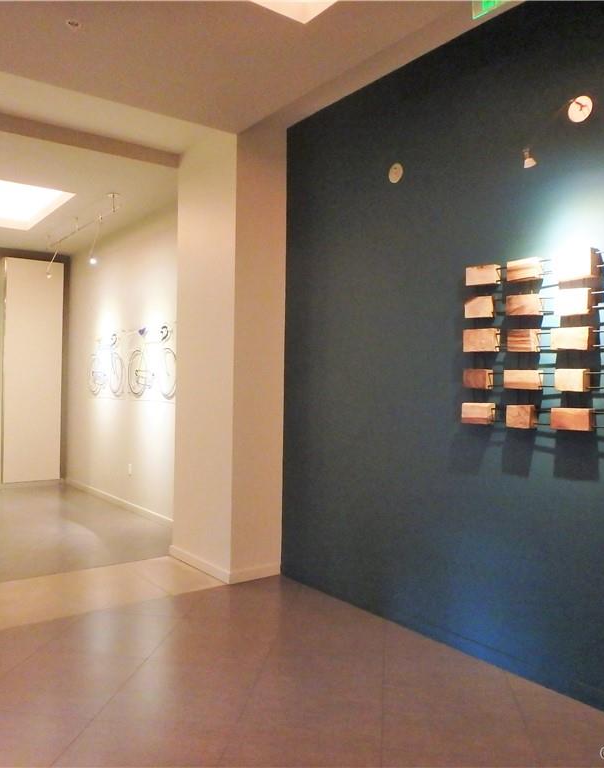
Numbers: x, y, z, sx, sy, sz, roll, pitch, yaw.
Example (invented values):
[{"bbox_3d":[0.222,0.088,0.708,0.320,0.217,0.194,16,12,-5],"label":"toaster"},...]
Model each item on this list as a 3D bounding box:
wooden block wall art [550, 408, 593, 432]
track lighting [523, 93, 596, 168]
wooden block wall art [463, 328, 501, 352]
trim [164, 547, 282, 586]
[{"bbox_3d":[1.181,0.155,2.708,0.058,0.097,0.174,1,0,-36],"label":"wooden block wall art"},{"bbox_3d":[1.110,-1.106,2.715,0.400,0.415,0.125,1,0,-37],"label":"track lighting"},{"bbox_3d":[0.960,-0.228,3.313,0.049,0.119,0.200,1,-1,-37],"label":"wooden block wall art"},{"bbox_3d":[-0.605,1.339,4.735,0.440,0.080,0.890,1,0,-36],"label":"trim"}]

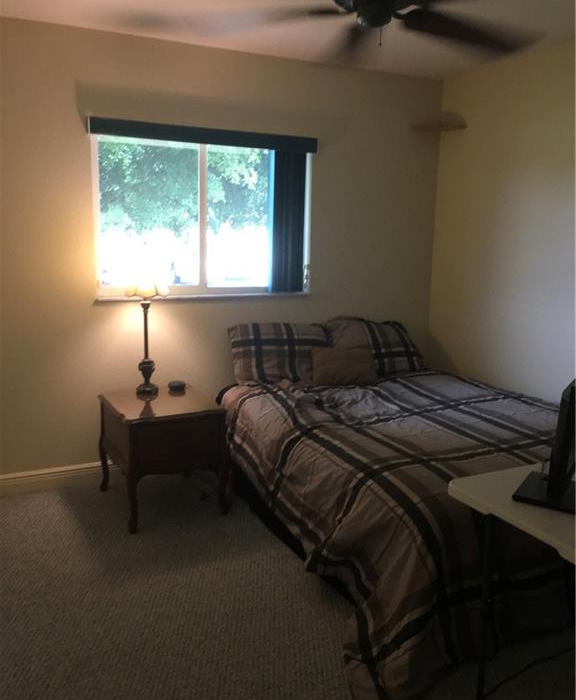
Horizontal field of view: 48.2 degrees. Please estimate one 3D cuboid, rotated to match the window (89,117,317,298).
[{"bbox_3d":[-0.447,-0.763,3.645,1.296,0.941,0.100,-4,11,-24],"label":"window"}]

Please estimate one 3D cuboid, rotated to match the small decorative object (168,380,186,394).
[{"bbox_3d":[-0.614,0.206,3.592,0.088,0.036,0.088,-4,11,-24],"label":"small decorative object"}]

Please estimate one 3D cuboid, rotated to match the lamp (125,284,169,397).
[{"bbox_3d":[-0.776,-0.076,3.468,0.235,0.630,0.235,-4,11,-24],"label":"lamp"}]

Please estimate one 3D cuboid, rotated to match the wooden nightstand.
[{"bbox_3d":[-0.657,0.541,3.393,0.530,0.555,0.590,-5,12,-28],"label":"wooden nightstand"}]

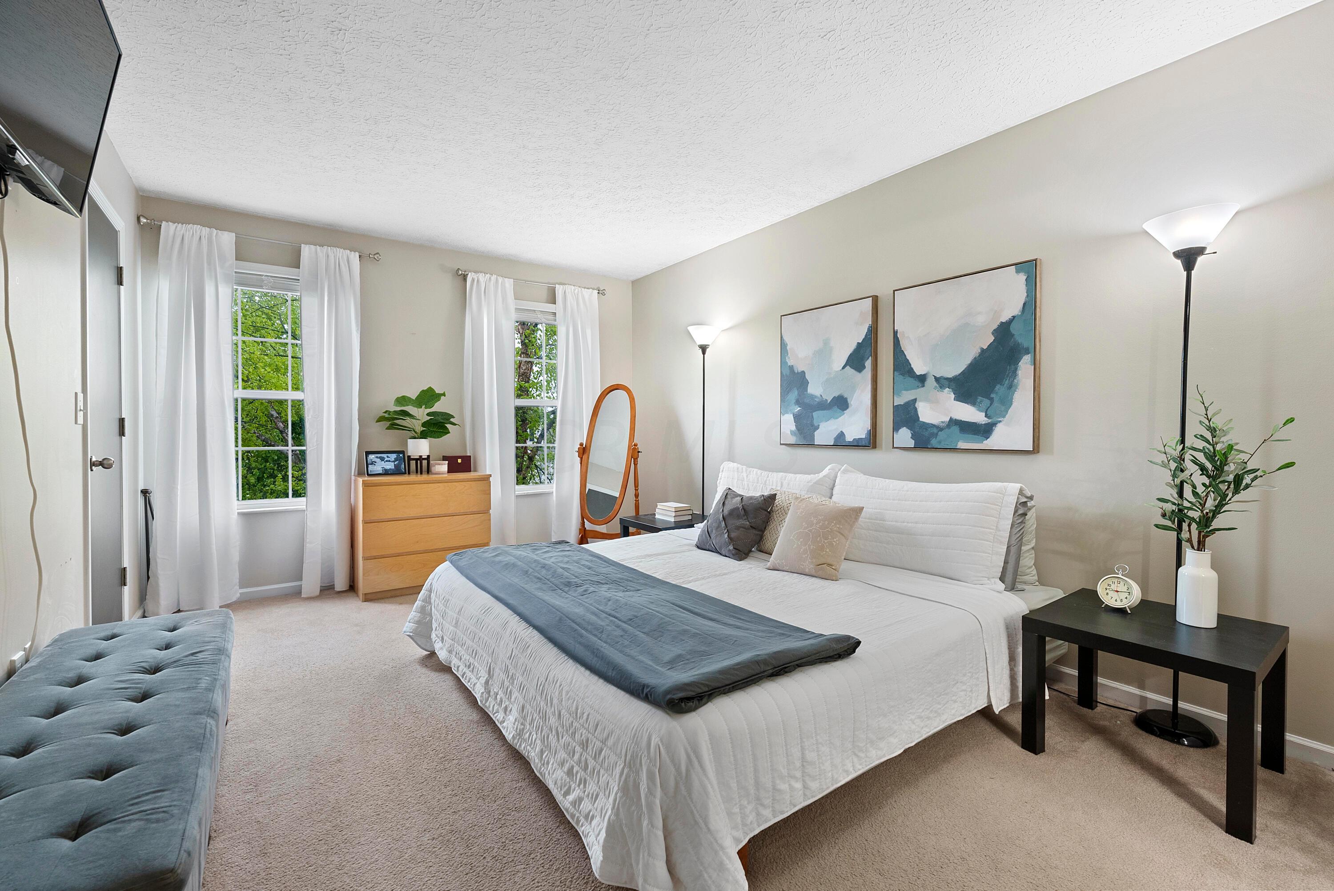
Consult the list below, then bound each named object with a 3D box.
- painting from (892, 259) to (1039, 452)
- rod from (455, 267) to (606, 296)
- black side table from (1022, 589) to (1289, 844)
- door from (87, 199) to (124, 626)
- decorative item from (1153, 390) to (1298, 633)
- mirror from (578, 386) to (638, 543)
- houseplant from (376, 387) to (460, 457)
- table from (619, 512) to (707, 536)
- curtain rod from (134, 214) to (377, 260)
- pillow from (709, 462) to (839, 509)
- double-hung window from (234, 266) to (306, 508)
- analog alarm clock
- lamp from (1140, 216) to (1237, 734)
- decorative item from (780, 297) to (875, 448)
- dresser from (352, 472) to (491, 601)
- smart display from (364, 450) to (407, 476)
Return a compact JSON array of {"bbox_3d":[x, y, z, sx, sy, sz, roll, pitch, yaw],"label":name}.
[{"bbox_3d":[1.421,-0.395,2.700,0.045,0.837,0.677,-1,2,-35],"label":"painting"},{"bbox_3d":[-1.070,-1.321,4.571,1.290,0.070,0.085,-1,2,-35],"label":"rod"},{"bbox_3d":[1.599,0.811,1.839,0.550,0.453,0.550,-1,2,-35],"label":"black side table"},{"bbox_3d":[-2.475,-0.006,2.424,0.043,2.030,0.670,-1,2,-35],"label":"door"},{"bbox_3d":[1.822,0.199,1.827,0.360,0.765,0.330,-1,2,-35],"label":"decorative item"},{"bbox_3d":[-0.472,0.215,4.555,0.550,1.475,0.450,0,2,14],"label":"mirror"},{"bbox_3d":[-1.736,-0.106,3.919,0.550,0.620,0.420,-1,2,-35],"label":"houseplant"},{"bbox_3d":[0.053,0.746,3.959,0.550,0.450,0.550,-2,2,-36],"label":"table"},{"bbox_3d":[-2.514,-1.302,3.543,1.245,0.066,0.090,-2,2,-36],"label":"curtain rod"},{"bbox_3d":[0.564,0.301,3.291,0.180,0.470,0.940,29,-15,-33],"label":"pillow"},{"bbox_3d":[-2.601,-0.366,3.603,0.930,1.580,0.100,-1,2,-35],"label":"double-hung window"},{"bbox_3d":[1.599,0.506,1.967,0.062,0.147,0.112,-1,2,-30],"label":"analog alarm clock"},{"bbox_3d":[1.841,0.114,1.985,0.260,1.830,0.260,-2,2,-36],"label":"lamp"},{"bbox_3d":[0.966,-0.417,3.386,0.047,0.850,0.675,-2,2,-36],"label":"decorative item"},{"bbox_3d":[-1.727,0.591,3.925,0.805,0.775,0.480,-1,2,-35],"label":"dresser"},{"bbox_3d":[-1.995,0.126,3.941,0.250,0.168,0.090,-1,2,-32],"label":"smart display"}]

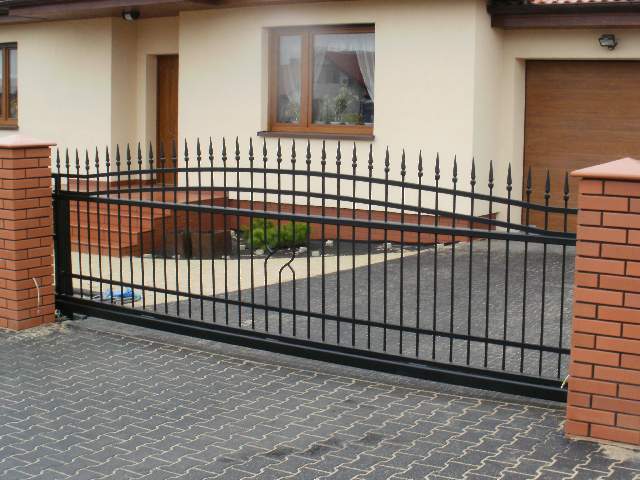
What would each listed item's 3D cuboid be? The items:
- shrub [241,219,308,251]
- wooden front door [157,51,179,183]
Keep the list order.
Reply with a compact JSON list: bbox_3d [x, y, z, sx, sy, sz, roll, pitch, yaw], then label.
[{"bbox_3d":[-0.573,-0.085,12.150,0.860,0.440,0.780,6,9,33],"label":"shrub"},{"bbox_3d":[-2.150,-1.855,14.850,0.970,2.060,0.090,6,9,33],"label":"wooden front door"}]

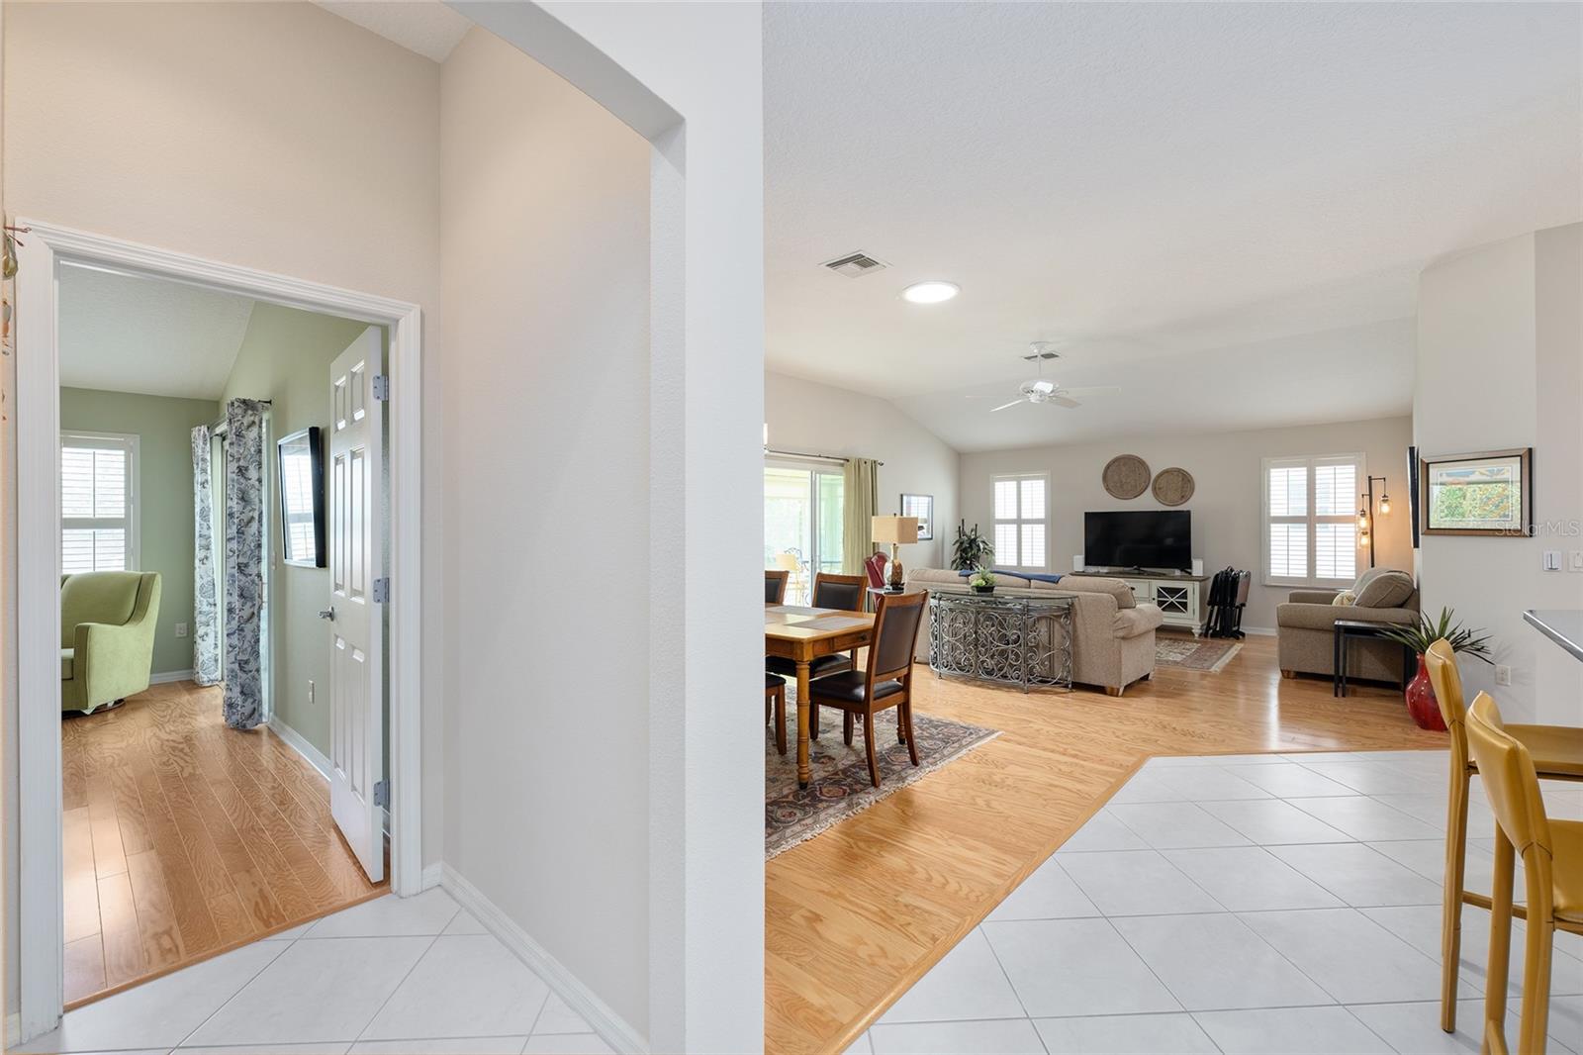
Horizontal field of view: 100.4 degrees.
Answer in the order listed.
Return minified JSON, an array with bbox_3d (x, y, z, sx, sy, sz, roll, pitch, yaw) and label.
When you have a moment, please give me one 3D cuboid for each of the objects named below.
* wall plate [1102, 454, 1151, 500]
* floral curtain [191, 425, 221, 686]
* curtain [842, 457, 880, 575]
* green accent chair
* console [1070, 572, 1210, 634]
[{"bbox_3d":[4.519,-0.675,8.909,0.620,0.620,0.040,0,0,43],"label":"wall plate"},{"bbox_3d":[-4.893,0.238,5.507,0.450,2.160,0.140,0,0,43],"label":"floral curtain"},{"bbox_3d":[0.894,0.207,8.320,0.130,2.130,0.740,0,0,42],"label":"curtain"},{"bbox_3d":[-5.461,0.844,4.969,0.760,0.975,0.780,0,0,-14],"label":"green accent chair"},{"bbox_3d":[4.297,0.950,8.198,1.470,0.670,0.500,0,0,42],"label":"console"}]

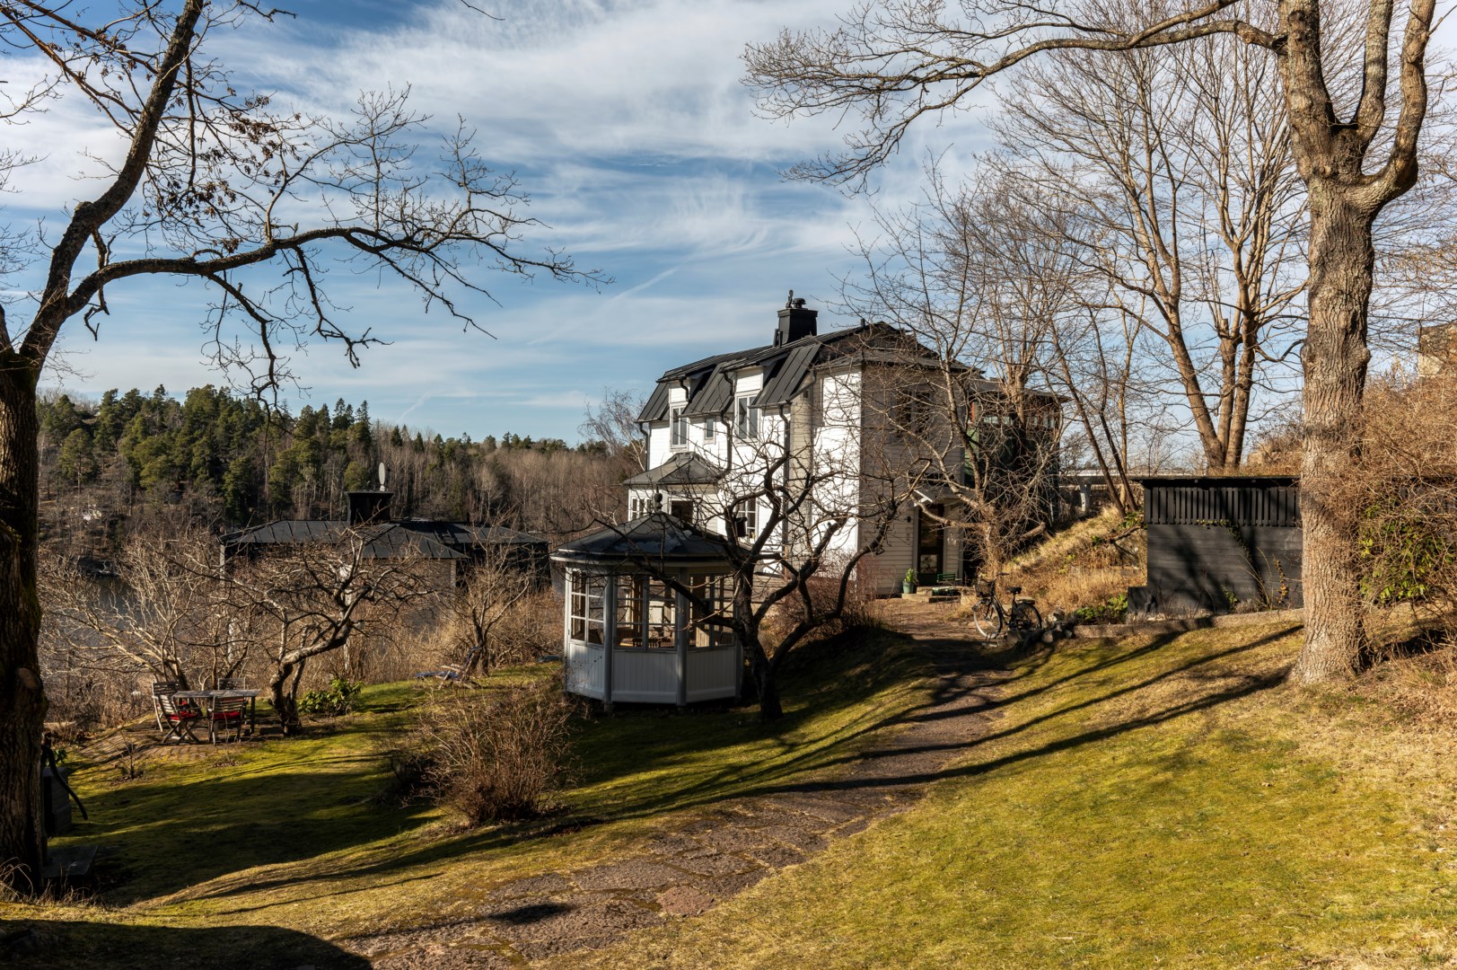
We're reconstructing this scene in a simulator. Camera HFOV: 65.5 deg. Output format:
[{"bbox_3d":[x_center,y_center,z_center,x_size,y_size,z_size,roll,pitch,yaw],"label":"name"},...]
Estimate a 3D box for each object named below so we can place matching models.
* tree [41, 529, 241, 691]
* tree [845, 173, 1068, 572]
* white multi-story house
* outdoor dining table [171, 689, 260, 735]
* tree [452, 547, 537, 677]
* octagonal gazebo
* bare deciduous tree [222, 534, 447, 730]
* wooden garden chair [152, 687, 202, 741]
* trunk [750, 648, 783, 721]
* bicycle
[{"bbox_3d":[-11.814,2.577,22.800,4.033,3.390,3.400,1,-1,-27],"label":"tree"},{"bbox_3d":[5.038,-2.474,25.000,4.925,8.791,4.400,1,-1,11],"label":"tree"},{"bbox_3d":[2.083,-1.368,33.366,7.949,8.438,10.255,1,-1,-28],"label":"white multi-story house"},{"bbox_3d":[-9.630,4.298,21.297,1.550,0.730,0.750,1,-1,-9],"label":"outdoor dining table"},{"bbox_3d":[-5.123,2.778,24.800,1.845,2.841,1.850,1,-1,-12],"label":"tree"},{"bbox_3d":[-1.270,1.928,18.836,3.250,3.079,3.250,1,-1,-6],"label":"octagonal gazebo"},{"bbox_3d":[-7.244,2.748,20.800,4.014,3.636,3.400,1,-1,-19],"label":"bare deciduous tree"},{"bbox_3d":[-10.108,4.221,20.800,0.550,0.950,0.620,1,-1,37],"label":"wooden garden chair"},{"bbox_3d":[0.552,2.892,16.400,0.462,1.055,0.420,1,-1,2],"label":"trunk"},{"bbox_3d":[4.919,2.171,20.100,1.750,1.100,0.580,1,-1,-37],"label":"bicycle"}]

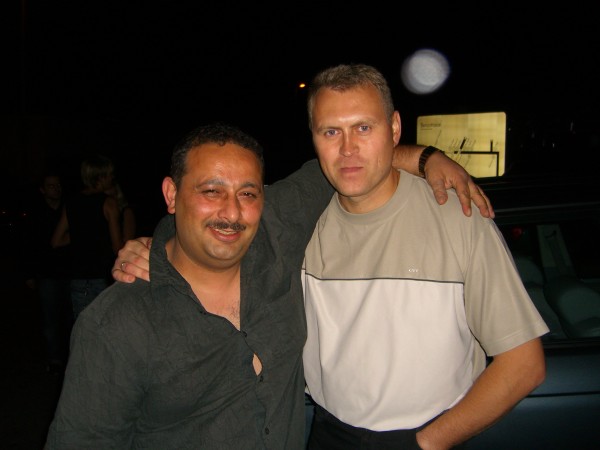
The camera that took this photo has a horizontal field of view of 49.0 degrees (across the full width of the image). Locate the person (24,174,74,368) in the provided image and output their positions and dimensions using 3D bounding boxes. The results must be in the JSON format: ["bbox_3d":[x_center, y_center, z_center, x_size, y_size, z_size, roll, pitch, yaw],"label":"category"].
[{"bbox_3d":[-2.200,0.430,5.800,0.500,1.750,0.360,-1,3,-25],"label":"person"}]

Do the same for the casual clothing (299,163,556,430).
[{"bbox_3d":[0.235,0.130,1.340,0.530,0.510,0.300,1,2,17],"label":"casual clothing"}]

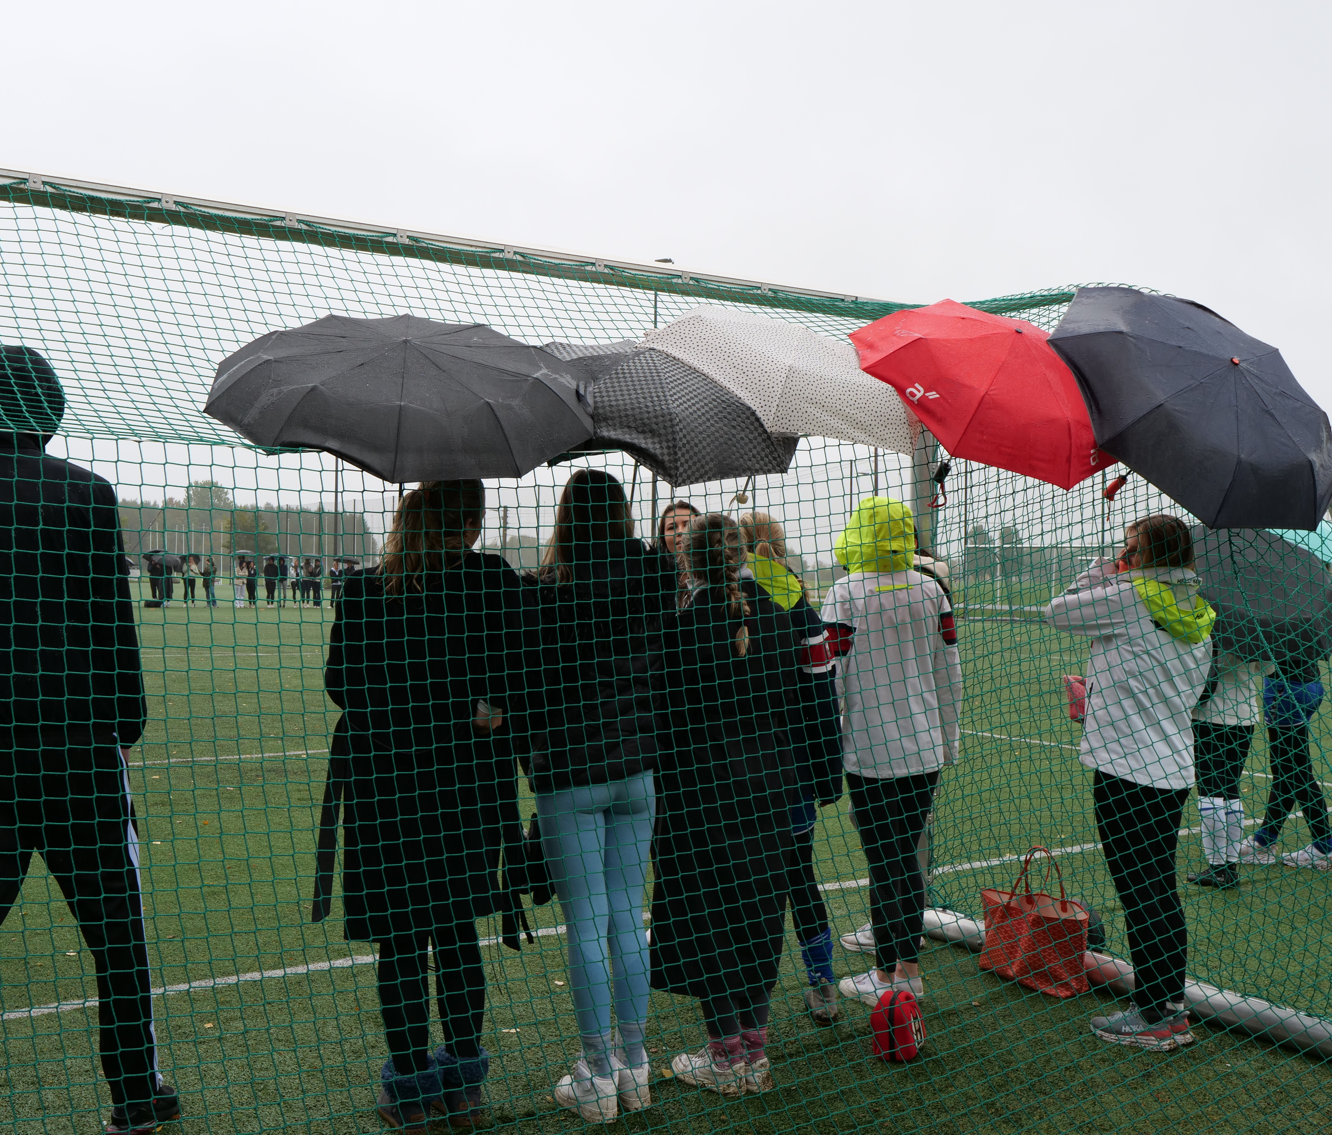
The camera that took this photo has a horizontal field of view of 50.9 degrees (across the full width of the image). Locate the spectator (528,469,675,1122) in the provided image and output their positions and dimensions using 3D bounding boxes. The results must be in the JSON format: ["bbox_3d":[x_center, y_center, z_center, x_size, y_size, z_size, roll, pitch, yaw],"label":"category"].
[{"bbox_3d":[-0.165,0.613,3.857,0.470,1.740,0.360,0,0,-34],"label":"spectator"}]

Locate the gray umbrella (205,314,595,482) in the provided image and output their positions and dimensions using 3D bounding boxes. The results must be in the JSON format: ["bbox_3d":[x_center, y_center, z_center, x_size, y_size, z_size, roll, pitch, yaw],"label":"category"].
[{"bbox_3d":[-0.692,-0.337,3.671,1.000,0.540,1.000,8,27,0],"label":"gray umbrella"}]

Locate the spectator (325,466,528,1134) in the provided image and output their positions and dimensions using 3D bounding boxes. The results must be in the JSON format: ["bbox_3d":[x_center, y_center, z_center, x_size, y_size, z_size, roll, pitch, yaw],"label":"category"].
[{"bbox_3d":[-0.636,0.613,3.770,0.540,1.730,0.380,1,0,-22],"label":"spectator"}]

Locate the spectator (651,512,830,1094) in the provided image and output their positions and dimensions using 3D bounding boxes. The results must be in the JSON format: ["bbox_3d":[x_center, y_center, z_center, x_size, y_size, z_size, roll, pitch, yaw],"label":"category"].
[{"bbox_3d":[0.182,0.666,4.062,0.460,1.640,0.400,0,0,-40],"label":"spectator"}]

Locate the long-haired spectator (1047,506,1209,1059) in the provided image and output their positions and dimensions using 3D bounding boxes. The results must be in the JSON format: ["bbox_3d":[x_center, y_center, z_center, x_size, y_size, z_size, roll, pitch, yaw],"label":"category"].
[{"bbox_3d":[1.489,0.669,4.436,0.480,1.660,0.460,1,0,35],"label":"long-haired spectator"}]

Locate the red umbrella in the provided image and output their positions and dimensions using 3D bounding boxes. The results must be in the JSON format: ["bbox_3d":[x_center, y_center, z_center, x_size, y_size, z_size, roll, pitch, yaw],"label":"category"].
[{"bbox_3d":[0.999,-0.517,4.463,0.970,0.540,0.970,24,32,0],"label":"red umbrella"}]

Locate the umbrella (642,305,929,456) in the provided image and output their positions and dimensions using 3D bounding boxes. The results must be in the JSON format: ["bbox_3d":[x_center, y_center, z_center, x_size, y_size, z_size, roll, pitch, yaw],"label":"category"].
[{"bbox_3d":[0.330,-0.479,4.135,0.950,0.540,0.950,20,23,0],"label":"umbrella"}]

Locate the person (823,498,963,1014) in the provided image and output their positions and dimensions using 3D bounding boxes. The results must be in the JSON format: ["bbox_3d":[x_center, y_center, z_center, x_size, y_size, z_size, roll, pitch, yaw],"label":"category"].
[{"bbox_3d":[0.777,0.629,4.818,0.500,1.720,0.360,1,0,-27],"label":"person"}]

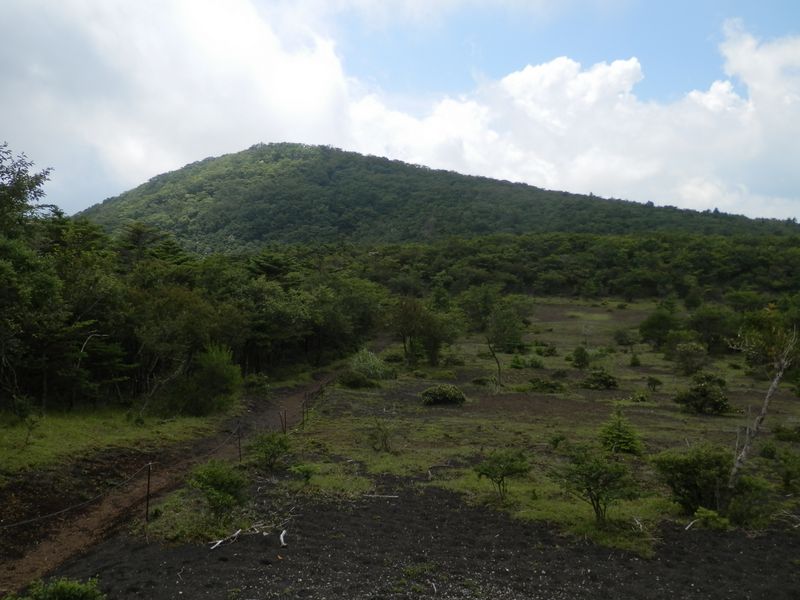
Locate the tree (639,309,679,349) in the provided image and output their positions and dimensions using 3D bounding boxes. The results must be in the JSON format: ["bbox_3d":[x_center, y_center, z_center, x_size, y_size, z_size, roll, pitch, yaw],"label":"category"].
[{"bbox_3d":[22.784,2.512,55.000,3.455,3.420,3.179,0,3,0],"label":"tree"}]

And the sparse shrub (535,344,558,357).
[{"bbox_3d":[11.504,3.966,49.000,1.847,0.914,1.699,0,3,0],"label":"sparse shrub"}]

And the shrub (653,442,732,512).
[{"bbox_3d":[5.016,3.078,10.700,1.344,1.164,1.237,0,3,0],"label":"shrub"}]

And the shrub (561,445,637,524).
[{"bbox_3d":[3.229,3.002,10.100,1.174,1.225,1.080,0,3,0],"label":"shrub"}]

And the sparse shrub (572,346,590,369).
[{"bbox_3d":[12.653,4.008,43.500,1.230,1.488,1.131,0,3,0],"label":"sparse shrub"}]

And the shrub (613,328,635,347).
[{"bbox_3d":[20.147,3.365,56.000,2.111,1.567,1.942,0,3,0],"label":"shrub"}]

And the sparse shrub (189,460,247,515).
[{"bbox_3d":[-3.025,3.125,10.400,0.980,0.873,0.902,0,3,0],"label":"sparse shrub"}]

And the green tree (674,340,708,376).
[{"bbox_3d":[19.153,3.844,41.000,2.189,2.039,2.014,0,3,0],"label":"green tree"}]

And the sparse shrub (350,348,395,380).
[{"bbox_3d":[-1.675,3.928,38.000,2.626,1.890,2.416,0,3,0],"label":"sparse shrub"}]

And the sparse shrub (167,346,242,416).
[{"bbox_3d":[-8.459,3.483,27.000,3.223,3.022,2.965,0,3,0],"label":"sparse shrub"}]

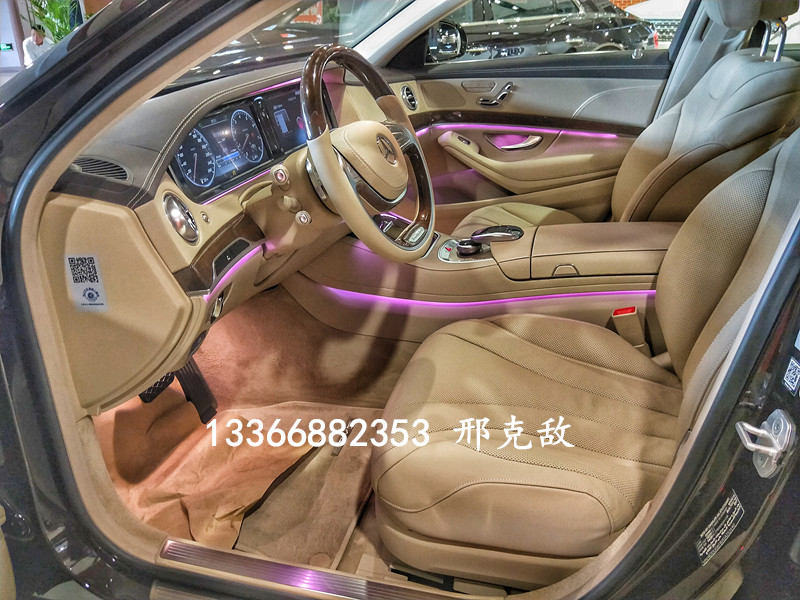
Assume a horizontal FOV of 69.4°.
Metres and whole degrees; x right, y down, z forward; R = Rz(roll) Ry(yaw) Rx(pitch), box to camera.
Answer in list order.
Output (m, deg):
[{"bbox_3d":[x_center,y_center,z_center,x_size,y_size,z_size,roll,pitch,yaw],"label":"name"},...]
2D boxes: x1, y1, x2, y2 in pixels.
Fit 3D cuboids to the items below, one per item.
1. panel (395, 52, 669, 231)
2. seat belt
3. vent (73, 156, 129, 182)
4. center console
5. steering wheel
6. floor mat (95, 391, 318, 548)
[{"bbox_3d":[0.435,-0.512,1.999,0.880,0.630,0.140,5,27,16],"label":"panel"},{"bbox_3d":[0.498,0.075,1.226,0.055,0.120,0.032,-20,18,25],"label":"seat belt"},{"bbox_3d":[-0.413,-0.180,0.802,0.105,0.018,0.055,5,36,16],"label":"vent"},{"bbox_3d":[0.226,-0.061,1.443,0.980,0.280,0.280,5,27,16],"label":"center console"},{"bbox_3d":[-0.053,-0.244,1.009,0.095,0.385,0.385,-17,18,27],"label":"steering wheel"},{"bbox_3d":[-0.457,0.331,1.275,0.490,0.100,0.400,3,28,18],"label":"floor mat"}]

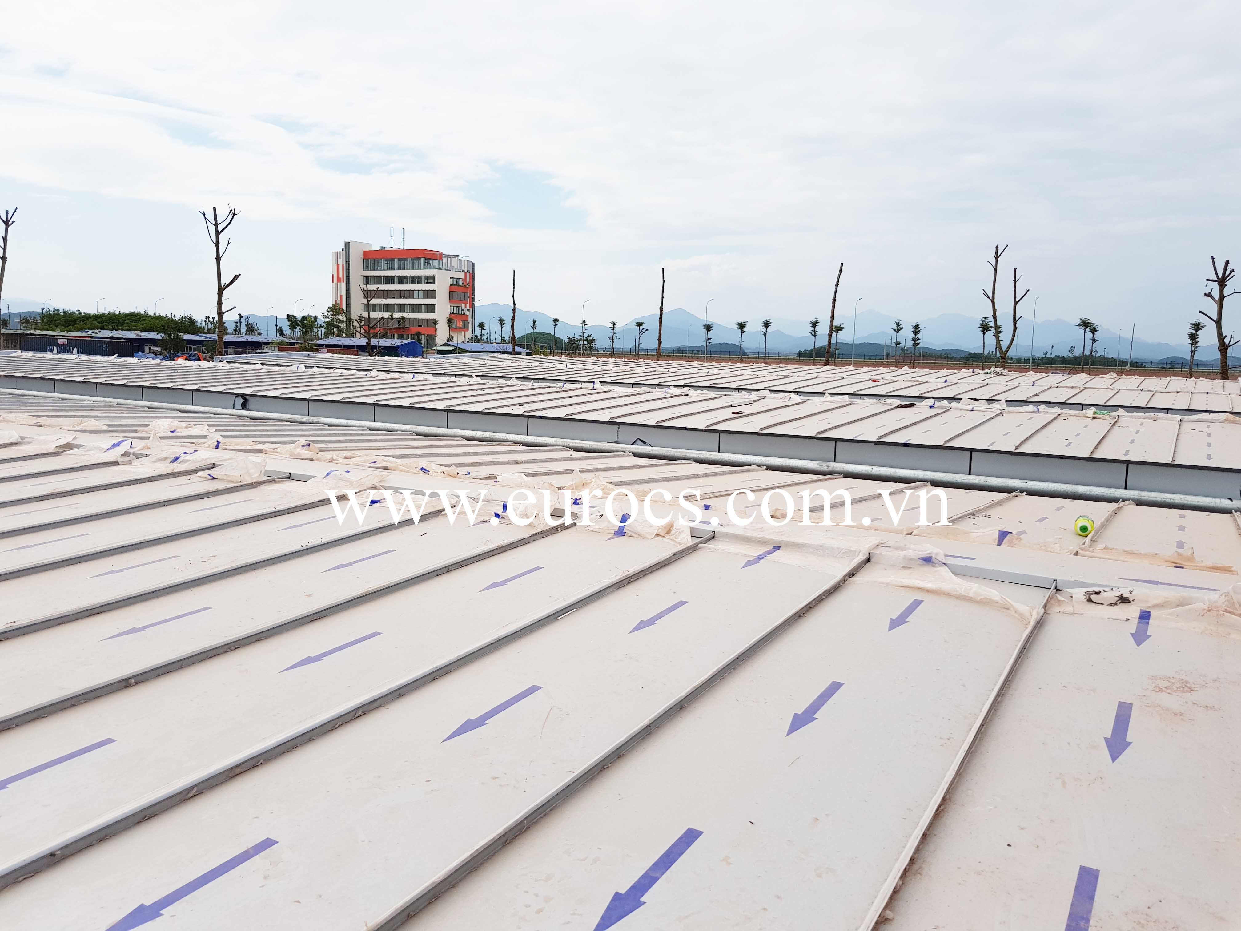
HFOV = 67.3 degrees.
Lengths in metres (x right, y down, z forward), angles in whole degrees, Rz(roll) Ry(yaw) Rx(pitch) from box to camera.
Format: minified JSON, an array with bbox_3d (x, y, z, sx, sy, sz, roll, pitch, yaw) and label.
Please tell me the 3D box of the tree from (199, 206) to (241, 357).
[{"bbox_3d":[-26.470,-11.062,61.696,2.690,11.849,2.421,-2,8,-23],"label":"tree"}]

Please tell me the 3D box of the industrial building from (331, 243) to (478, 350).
[{"bbox_3d":[-60.605,-45.489,252.698,35.464,27.888,21.055,5,8,26],"label":"industrial building"}]

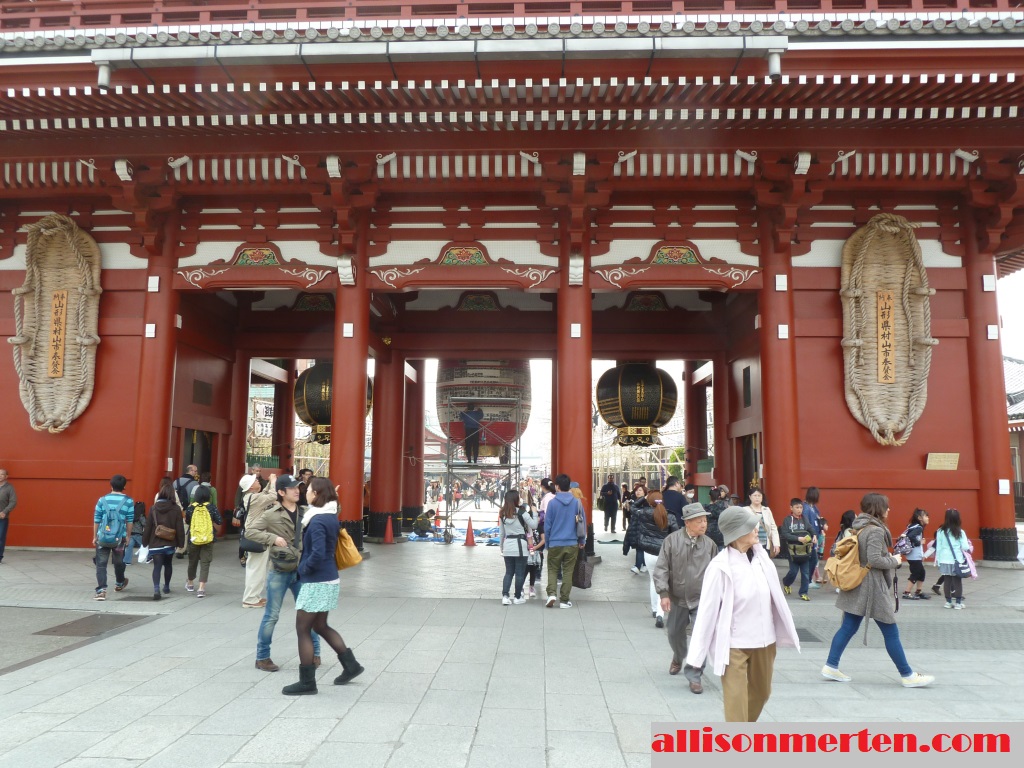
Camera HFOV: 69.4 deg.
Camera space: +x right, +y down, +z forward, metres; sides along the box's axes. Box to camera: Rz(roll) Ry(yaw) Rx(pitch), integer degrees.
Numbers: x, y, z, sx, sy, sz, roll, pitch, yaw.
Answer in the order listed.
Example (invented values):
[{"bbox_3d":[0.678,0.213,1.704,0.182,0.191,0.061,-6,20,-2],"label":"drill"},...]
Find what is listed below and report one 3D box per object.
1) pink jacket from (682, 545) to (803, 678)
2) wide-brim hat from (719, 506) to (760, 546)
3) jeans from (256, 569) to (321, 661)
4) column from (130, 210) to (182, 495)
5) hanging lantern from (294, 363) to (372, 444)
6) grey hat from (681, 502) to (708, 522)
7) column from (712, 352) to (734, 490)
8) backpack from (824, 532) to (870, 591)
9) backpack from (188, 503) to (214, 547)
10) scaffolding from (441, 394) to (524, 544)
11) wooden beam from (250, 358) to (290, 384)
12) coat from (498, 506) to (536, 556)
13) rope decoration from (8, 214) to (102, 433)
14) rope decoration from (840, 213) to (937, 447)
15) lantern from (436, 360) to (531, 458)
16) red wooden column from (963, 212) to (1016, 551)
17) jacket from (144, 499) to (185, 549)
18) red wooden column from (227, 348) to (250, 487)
[{"bbox_3d":[1.403,1.366,4.500,0.600,0.750,0.360,3,-8,-18],"label":"pink jacket"},{"bbox_3d":[1.395,0.875,4.525,0.314,0.202,0.270,-30,-4,-8],"label":"wide-brim hat"},{"bbox_3d":[-1.940,1.968,6.431,0.380,0.820,0.420,-7,-10,44],"label":"jeans"},{"bbox_3d":[-7.416,-0.064,15.467,0.760,7.000,0.760,0,-7,2],"label":"column"},{"bbox_3d":[-5.173,0.363,21.437,2.323,2.788,2.323,0,-7,2],"label":"hanging lantern"},{"bbox_3d":[1.488,1.039,5.980,0.235,0.140,0.270,6,-9,-37],"label":"grey hat"},{"bbox_3d":[5.583,1.475,18.878,0.747,5.151,0.747,0,-7,2],"label":"column"},{"bbox_3d":[2.768,1.456,6.100,0.250,0.460,0.330,10,-7,-9],"label":"backpack"},{"bbox_3d":[-4.294,1.946,10.255,0.356,0.599,0.230,1,-7,-1],"label":"backpack"},{"bbox_3d":[-0.749,2.157,19.012,2.055,3.714,1.200,0,-7,2],"label":"scaffolding"},{"bbox_3d":[-7.207,-0.379,21.924,0.260,0.410,3.500,0,-7,2],"label":"wooden beam"},{"bbox_3d":[0.060,1.976,9.906,0.480,0.680,0.330,-1,-7,12],"label":"coat"},{"bbox_3d":[-9.415,-1.286,15.318,1.820,4.539,0.650,0,-7,2],"label":"rope decoration"},{"bbox_3d":[7.468,-1.071,14.654,1.867,4.610,0.500,0,-2,2],"label":"rope decoration"},{"bbox_3d":[-0.767,0.303,21.101,2.700,3.600,2.700,0,-7,2],"label":"lantern"},{"bbox_3d":[9.514,-0.116,14.871,0.740,6.849,0.740,0,-7,2],"label":"red wooden column"},{"bbox_3d":[-4.755,1.902,10.120,0.500,0.680,0.320,3,-8,-18],"label":"jacket"},{"bbox_3d":[-7.350,1.417,19.380,0.747,5.151,0.747,0,-7,2],"label":"red wooden column"}]

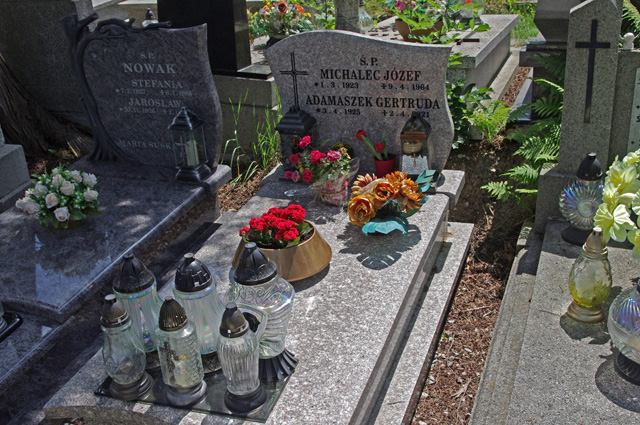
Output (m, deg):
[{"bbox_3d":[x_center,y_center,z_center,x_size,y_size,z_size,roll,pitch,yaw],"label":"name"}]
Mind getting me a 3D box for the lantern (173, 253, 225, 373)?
[{"bbox_3d":[-0.304,0.240,1.855,0.124,0.308,0.124,5,27,20],"label":"lantern"}]

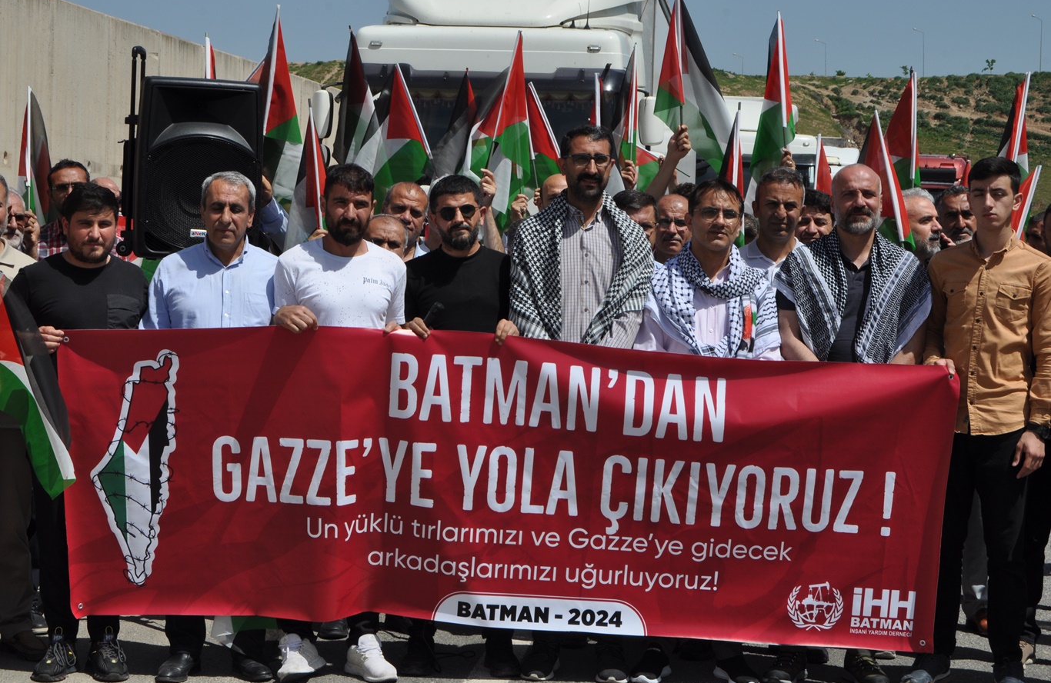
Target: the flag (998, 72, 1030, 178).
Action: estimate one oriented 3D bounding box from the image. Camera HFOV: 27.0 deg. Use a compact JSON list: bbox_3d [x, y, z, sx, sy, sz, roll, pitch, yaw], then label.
[{"bbox_3d":[1.934,-0.830,8.700,0.157,0.480,0.150,1,1,0],"label":"flag"}]

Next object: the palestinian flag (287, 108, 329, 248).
[{"bbox_3d":[-0.804,-0.589,8.100,0.180,0.560,0.150,0,3,0],"label":"palestinian flag"}]

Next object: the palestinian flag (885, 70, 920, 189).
[{"bbox_3d":[1.500,-0.833,8.800,0.172,0.518,0.150,1,1,0],"label":"palestinian flag"}]

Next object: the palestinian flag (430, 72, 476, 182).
[{"bbox_3d":[-0.305,-0.893,9.300,0.220,0.530,0.150,5,3,0],"label":"palestinian flag"}]

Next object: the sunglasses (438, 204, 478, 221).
[{"bbox_3d":[-0.234,-0.446,7.560,0.142,0.050,0.140,-7,2,5],"label":"sunglasses"}]

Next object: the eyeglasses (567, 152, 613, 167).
[{"bbox_3d":[0.214,-0.609,7.320,0.150,0.050,0.145,0,3,-2],"label":"eyeglasses"}]

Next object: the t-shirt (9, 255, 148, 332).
[{"bbox_3d":[-1.545,0.026,7.580,0.495,0.654,0.280,1,1,-5],"label":"t-shirt"}]

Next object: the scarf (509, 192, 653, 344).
[{"bbox_3d":[0.196,-0.223,7.570,0.503,0.593,0.330,1,1,-1],"label":"scarf"}]

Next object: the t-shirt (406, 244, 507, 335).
[{"bbox_3d":[-0.231,0.006,7.450,0.470,0.660,0.260,0,3,0],"label":"t-shirt"}]

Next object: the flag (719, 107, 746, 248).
[{"bbox_3d":[0.744,-0.592,8.050,0.170,0.550,0.140,0,3,0],"label":"flag"}]

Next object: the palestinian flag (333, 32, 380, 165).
[{"bbox_3d":[-0.695,-0.980,9.000,0.186,0.624,0.180,1,1,0],"label":"palestinian flag"}]

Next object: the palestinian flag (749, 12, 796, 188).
[{"bbox_3d":[0.977,-0.936,8.700,0.200,0.760,0.160,0,3,0],"label":"palestinian flag"}]

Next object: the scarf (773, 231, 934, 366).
[{"bbox_3d":[1.127,-0.132,7.550,0.541,0.512,0.330,1,1,2],"label":"scarf"}]

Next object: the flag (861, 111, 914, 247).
[{"bbox_3d":[1.313,-0.582,8.000,0.220,0.530,0.150,-6,3,-6],"label":"flag"}]

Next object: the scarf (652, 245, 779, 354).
[{"bbox_3d":[0.638,-0.111,7.380,0.450,0.440,0.270,0,3,-6],"label":"scarf"}]

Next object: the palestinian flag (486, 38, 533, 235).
[{"bbox_3d":[-0.083,-0.867,9.000,0.220,0.800,0.170,3,3,0],"label":"palestinian flag"}]

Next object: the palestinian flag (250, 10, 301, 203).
[{"bbox_3d":[-0.949,-0.908,8.500,0.220,0.790,0.170,0,3,-6],"label":"palestinian flag"}]

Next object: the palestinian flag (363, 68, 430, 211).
[{"bbox_3d":[-0.517,-0.812,8.700,0.294,0.574,0.200,1,1,0],"label":"palestinian flag"}]

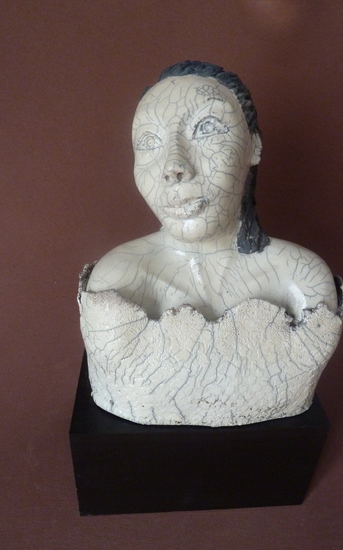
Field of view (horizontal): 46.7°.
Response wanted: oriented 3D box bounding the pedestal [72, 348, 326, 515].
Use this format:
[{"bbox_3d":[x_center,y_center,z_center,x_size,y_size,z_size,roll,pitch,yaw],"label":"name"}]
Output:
[{"bbox_3d":[0.033,0.240,0.658,0.350,0.188,0.189,0,30,-5],"label":"pedestal"}]

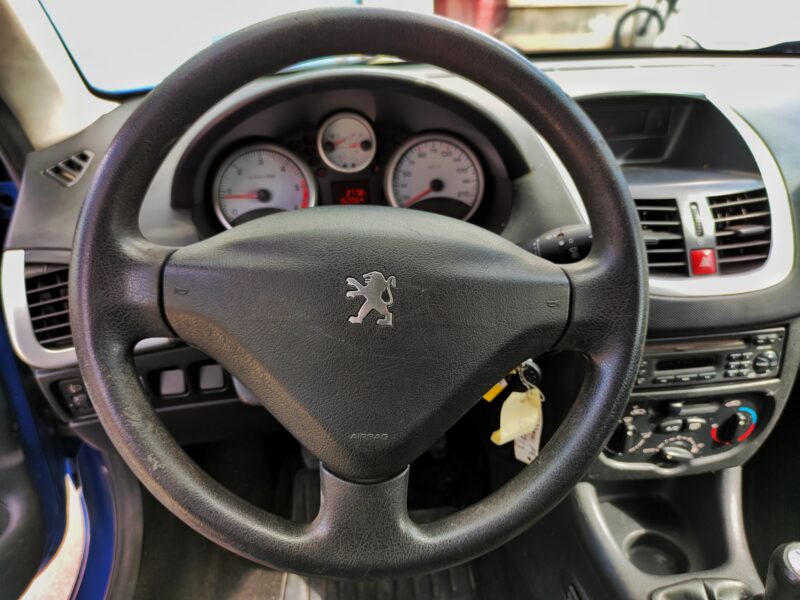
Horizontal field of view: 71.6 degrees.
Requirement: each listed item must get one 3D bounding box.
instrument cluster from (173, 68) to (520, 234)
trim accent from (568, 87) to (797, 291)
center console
[{"bbox_3d":[-0.053,-0.149,0.588,0.340,0.165,0.110,-4,11,-6],"label":"instrument cluster"},{"bbox_3d":[0.282,-0.111,0.586,0.205,0.205,0.080,-4,-9,-6],"label":"trim accent"},{"bbox_3d":[0.303,0.096,0.603,0.190,0.165,0.075,-4,20,-6],"label":"center console"}]

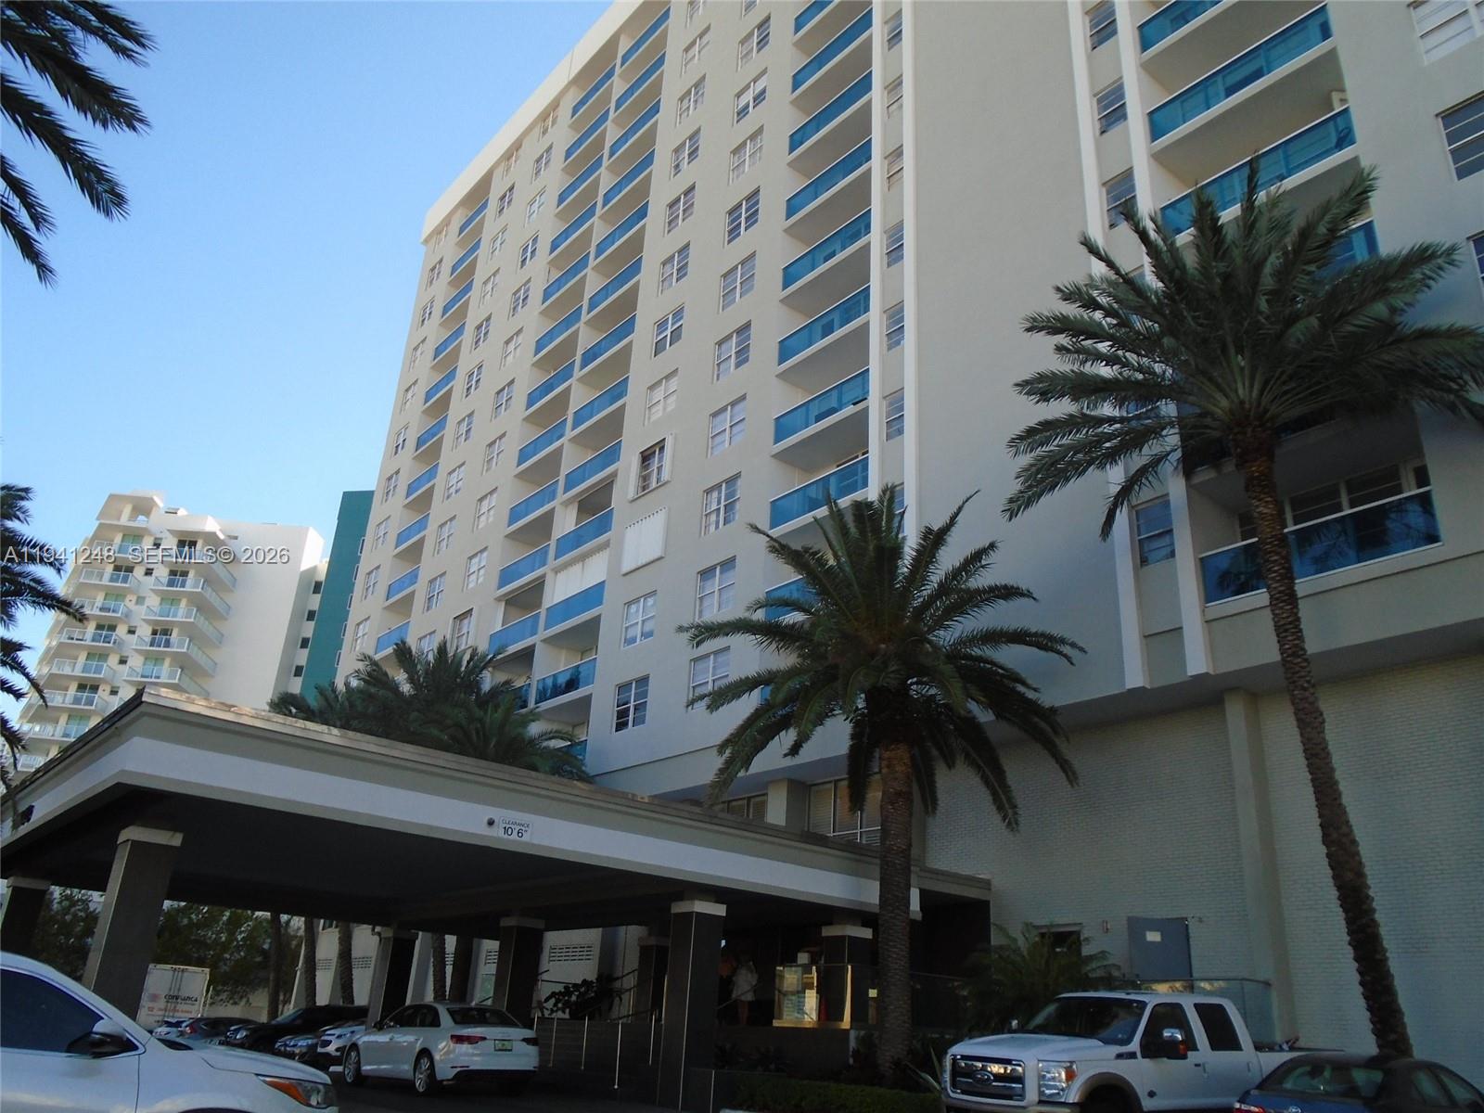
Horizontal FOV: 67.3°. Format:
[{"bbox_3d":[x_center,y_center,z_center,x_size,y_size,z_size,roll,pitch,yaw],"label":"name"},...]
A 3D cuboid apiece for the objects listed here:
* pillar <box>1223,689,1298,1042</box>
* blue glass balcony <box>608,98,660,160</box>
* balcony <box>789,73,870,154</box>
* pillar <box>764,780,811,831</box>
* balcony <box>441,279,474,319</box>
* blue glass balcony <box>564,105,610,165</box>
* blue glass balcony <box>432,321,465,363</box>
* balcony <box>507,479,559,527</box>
[{"bbox_3d":[9.078,5.808,19.305,0.497,7.093,0.345,21,-29,-35],"label":"pillar"},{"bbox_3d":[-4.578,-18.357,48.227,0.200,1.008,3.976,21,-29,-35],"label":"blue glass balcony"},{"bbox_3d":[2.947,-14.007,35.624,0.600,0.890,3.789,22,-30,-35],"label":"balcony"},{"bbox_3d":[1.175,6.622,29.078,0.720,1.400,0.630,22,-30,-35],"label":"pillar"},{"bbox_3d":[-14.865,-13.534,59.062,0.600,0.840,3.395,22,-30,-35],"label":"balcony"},{"bbox_3d":[-7.196,-19.496,51.887,0.120,0.930,3.794,22,-30,-35],"label":"blue glass balcony"},{"bbox_3d":[-15.308,-11.156,58.315,0.120,0.930,3.431,22,-30,-35],"label":"blue glass balcony"},{"bbox_3d":[-8.270,-2.060,44.141,0.120,0.930,3.794,22,-30,-35],"label":"balcony"}]

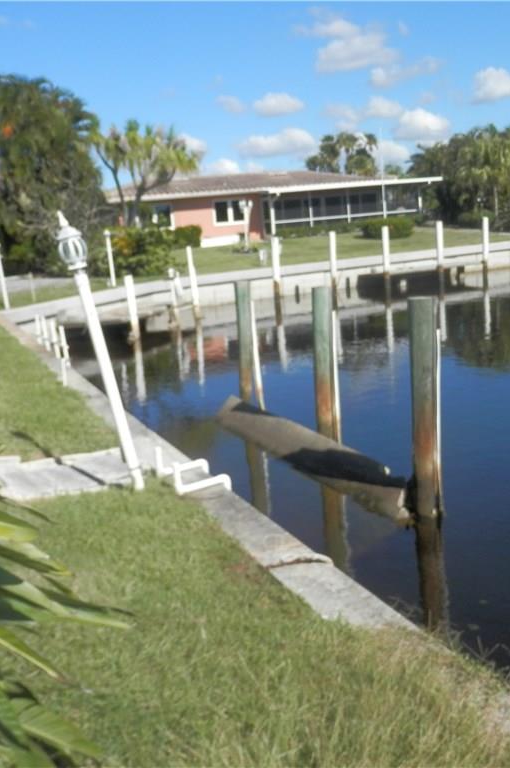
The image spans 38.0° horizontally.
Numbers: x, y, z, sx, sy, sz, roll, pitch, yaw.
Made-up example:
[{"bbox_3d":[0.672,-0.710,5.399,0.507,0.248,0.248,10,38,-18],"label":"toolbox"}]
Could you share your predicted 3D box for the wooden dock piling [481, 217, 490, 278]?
[{"bbox_3d":[7.646,-4.487,24.439,0.210,2.020,0.210,-5,12,0],"label":"wooden dock piling"}]

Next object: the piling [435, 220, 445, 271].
[{"bbox_3d":[6.197,-4.468,24.548,0.230,1.850,0.230,-5,12,0],"label":"piling"}]

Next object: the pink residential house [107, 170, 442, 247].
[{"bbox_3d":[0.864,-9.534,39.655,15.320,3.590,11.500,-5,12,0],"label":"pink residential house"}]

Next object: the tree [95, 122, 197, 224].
[{"bbox_3d":[-4.144,-7.822,29.966,4.300,5.440,4.000,-5,12,0],"label":"tree"}]

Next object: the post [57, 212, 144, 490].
[{"bbox_3d":[-1.001,-0.176,4.812,0.220,1.868,0.220,-13,14,0],"label":"post"}]

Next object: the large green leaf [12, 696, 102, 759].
[{"bbox_3d":[-0.591,1.022,2.200,0.270,0.130,0.170,-1,13,19],"label":"large green leaf"}]

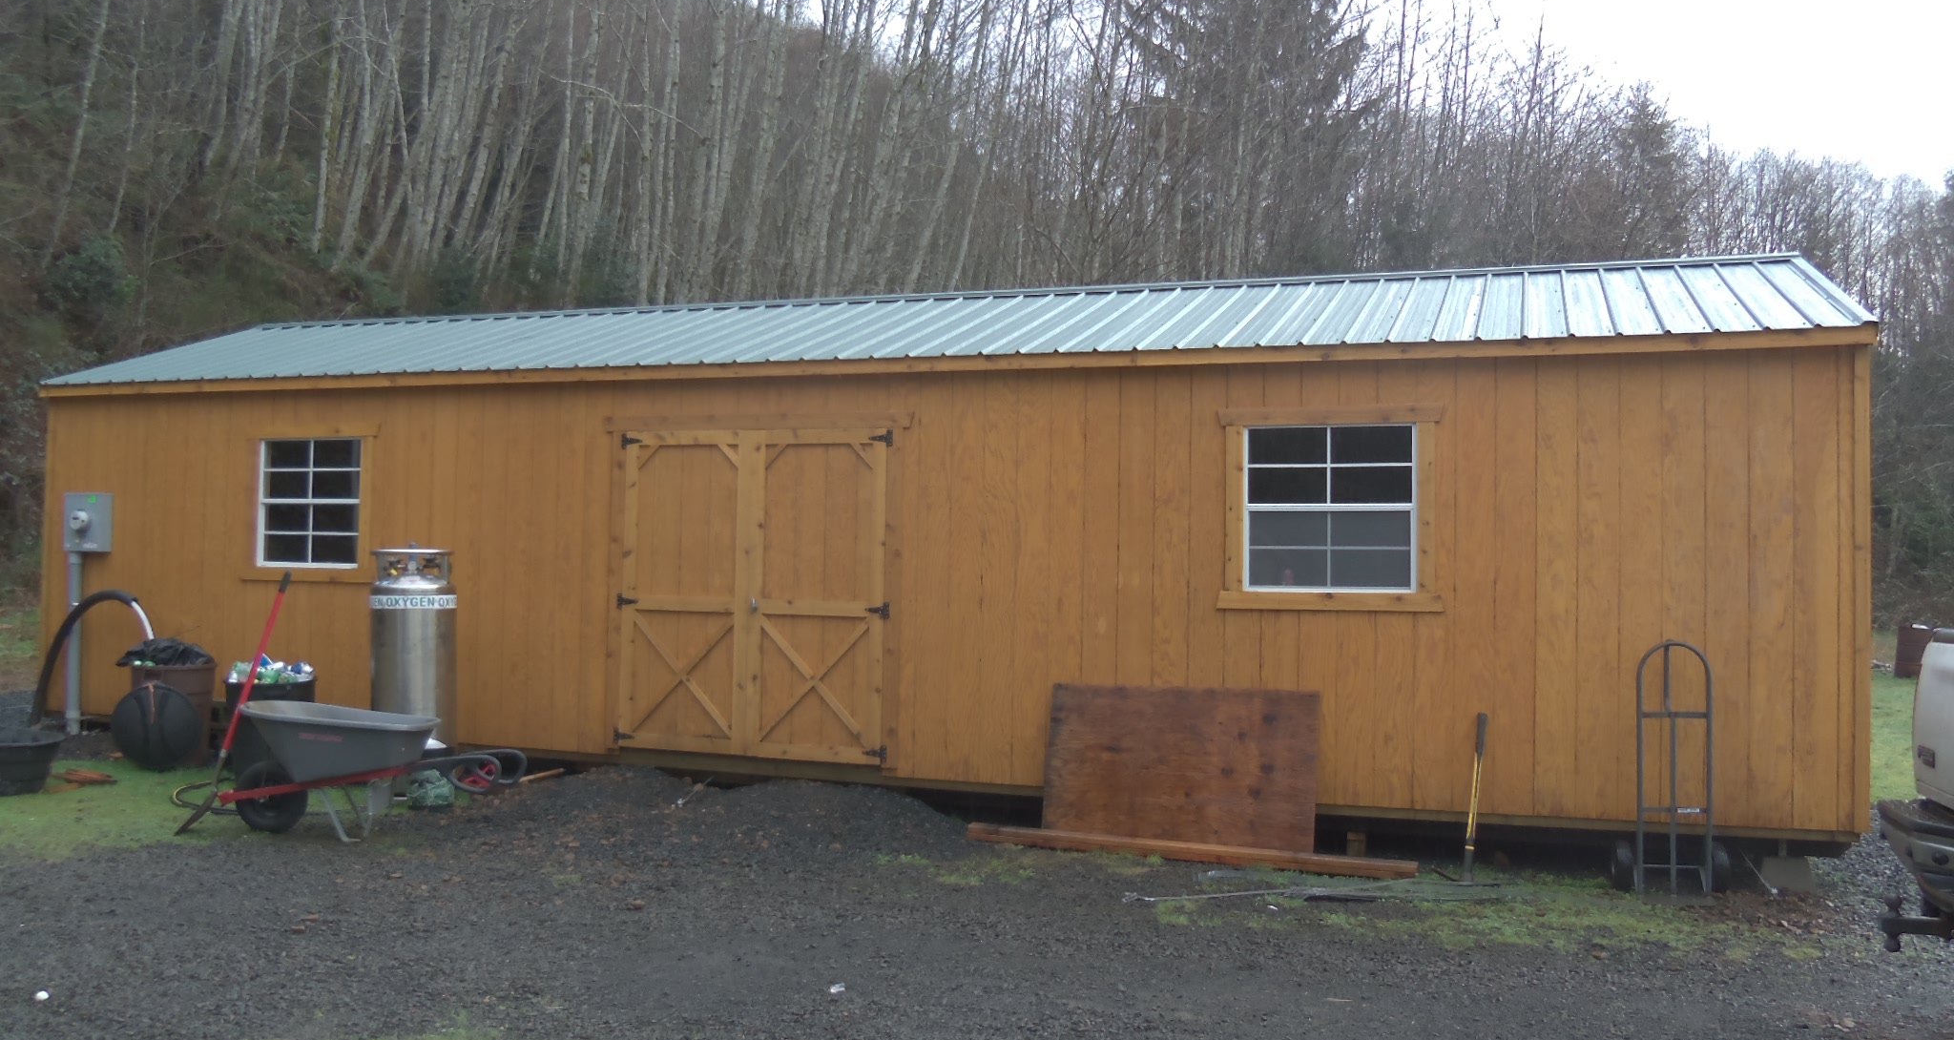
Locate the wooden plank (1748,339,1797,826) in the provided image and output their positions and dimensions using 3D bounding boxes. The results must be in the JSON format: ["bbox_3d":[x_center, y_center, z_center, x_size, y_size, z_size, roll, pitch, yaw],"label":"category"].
[{"bbox_3d":[3.971,0.342,7.886,0.203,2.389,0.025,0,-2,19],"label":"wooden plank"}]

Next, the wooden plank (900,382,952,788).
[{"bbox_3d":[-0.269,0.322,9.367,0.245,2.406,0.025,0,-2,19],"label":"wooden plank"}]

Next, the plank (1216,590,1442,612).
[{"bbox_3d":[1.908,0.447,8.585,1.215,0.107,0.025,0,-2,19],"label":"plank"}]

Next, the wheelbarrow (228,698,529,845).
[{"bbox_3d":[-3.200,1.317,8.400,1.500,0.690,0.680,1,-2,-5],"label":"wheelbarrow"}]

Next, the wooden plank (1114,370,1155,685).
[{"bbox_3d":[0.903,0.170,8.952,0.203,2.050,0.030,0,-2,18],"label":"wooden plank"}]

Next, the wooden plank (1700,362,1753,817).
[{"bbox_3d":[3.779,0.344,7.953,0.203,2.388,0.025,0,-2,19],"label":"wooden plank"}]

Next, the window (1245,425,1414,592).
[{"bbox_3d":[1.923,-0.058,8.639,0.910,0.912,0.070,0,-2,18],"label":"window"}]

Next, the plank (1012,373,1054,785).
[{"bbox_3d":[0.322,0.322,9.053,0.205,2.370,0.022,0,-2,20],"label":"plank"}]

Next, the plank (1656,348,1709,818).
[{"bbox_3d":[3.587,0.346,8.020,0.203,2.388,0.025,0,-2,19],"label":"plank"}]

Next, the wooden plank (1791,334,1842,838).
[{"bbox_3d":[4.062,0.330,7.658,0.207,2.360,0.022,0,-2,20],"label":"wooden plank"}]

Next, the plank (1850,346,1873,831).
[{"bbox_3d":[4.243,0.327,7.580,0.092,2.340,0.025,0,-2,20],"label":"plank"}]

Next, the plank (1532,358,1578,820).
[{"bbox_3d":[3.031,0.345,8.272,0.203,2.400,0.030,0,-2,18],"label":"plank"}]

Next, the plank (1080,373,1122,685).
[{"bbox_3d":[0.702,0.322,8.911,0.205,2.370,0.022,0,-2,20],"label":"plank"}]

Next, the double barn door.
[{"bbox_3d":[-1.405,0.444,9.743,1.820,2.020,0.060,0,-2,19],"label":"double barn door"}]

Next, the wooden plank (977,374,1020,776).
[{"bbox_3d":[0.132,0.320,9.124,0.205,2.370,0.022,0,-2,20],"label":"wooden plank"}]

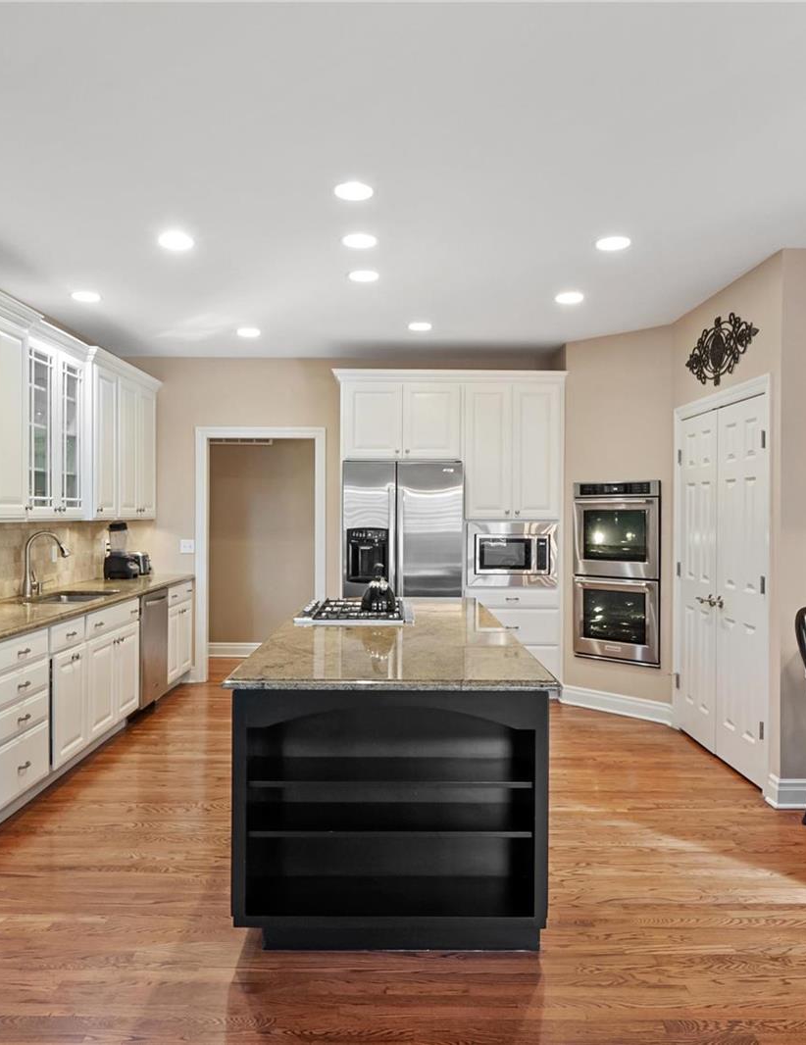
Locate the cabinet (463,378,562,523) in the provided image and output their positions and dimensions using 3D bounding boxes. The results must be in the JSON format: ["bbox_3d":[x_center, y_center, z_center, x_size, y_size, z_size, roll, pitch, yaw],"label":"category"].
[{"bbox_3d":[0.841,-0.537,6.277,0.750,1.050,0.500,0,0,-1],"label":"cabinet"}]

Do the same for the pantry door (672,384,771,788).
[{"bbox_3d":[1.878,0.349,4.655,0.060,2.085,1.240,0,0,-1],"label":"pantry door"}]

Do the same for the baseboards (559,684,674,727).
[{"bbox_3d":[1.530,1.321,5.697,0.020,0.133,0.940,0,0,-42],"label":"baseboards"}]

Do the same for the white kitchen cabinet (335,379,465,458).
[{"bbox_3d":[-0.012,-0.785,6.266,0.960,0.625,0.640,0,0,-1],"label":"white kitchen cabinet"}]

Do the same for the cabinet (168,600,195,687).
[{"bbox_3d":[-2.022,0.950,6.333,0.480,0.590,0.690,0,0,-1],"label":"cabinet"}]

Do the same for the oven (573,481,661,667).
[{"bbox_3d":[1.730,0.357,5.782,0.620,1.290,0.690,0,0,-45],"label":"oven"}]

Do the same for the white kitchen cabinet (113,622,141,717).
[{"bbox_3d":[-2.056,0.951,5.031,0.590,0.580,0.450,0,0,-1],"label":"white kitchen cabinet"}]

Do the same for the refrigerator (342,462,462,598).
[{"bbox_3d":[-0.004,0.448,6.238,0.910,1.824,0.730,0,0,-1],"label":"refrigerator"}]

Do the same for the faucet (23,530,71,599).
[{"bbox_3d":[-2.105,0.245,4.682,0.285,0.405,0.110,0,0,-1],"label":"faucet"}]

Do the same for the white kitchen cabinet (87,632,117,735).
[{"bbox_3d":[-2.051,0.953,4.576,0.590,0.580,0.450,0,0,-1],"label":"white kitchen cabinet"}]

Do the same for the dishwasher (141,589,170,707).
[{"bbox_3d":[-2.051,0.892,5.596,0.620,0.810,0.610,0,0,-1],"label":"dishwasher"}]

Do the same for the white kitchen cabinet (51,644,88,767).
[{"bbox_3d":[-1.997,0.961,4.173,0.480,0.565,0.480,0,0,-1],"label":"white kitchen cabinet"}]

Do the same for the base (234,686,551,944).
[{"bbox_3d":[-0.052,0.967,3.830,1.035,0.850,2.540,0,0,0],"label":"base"}]

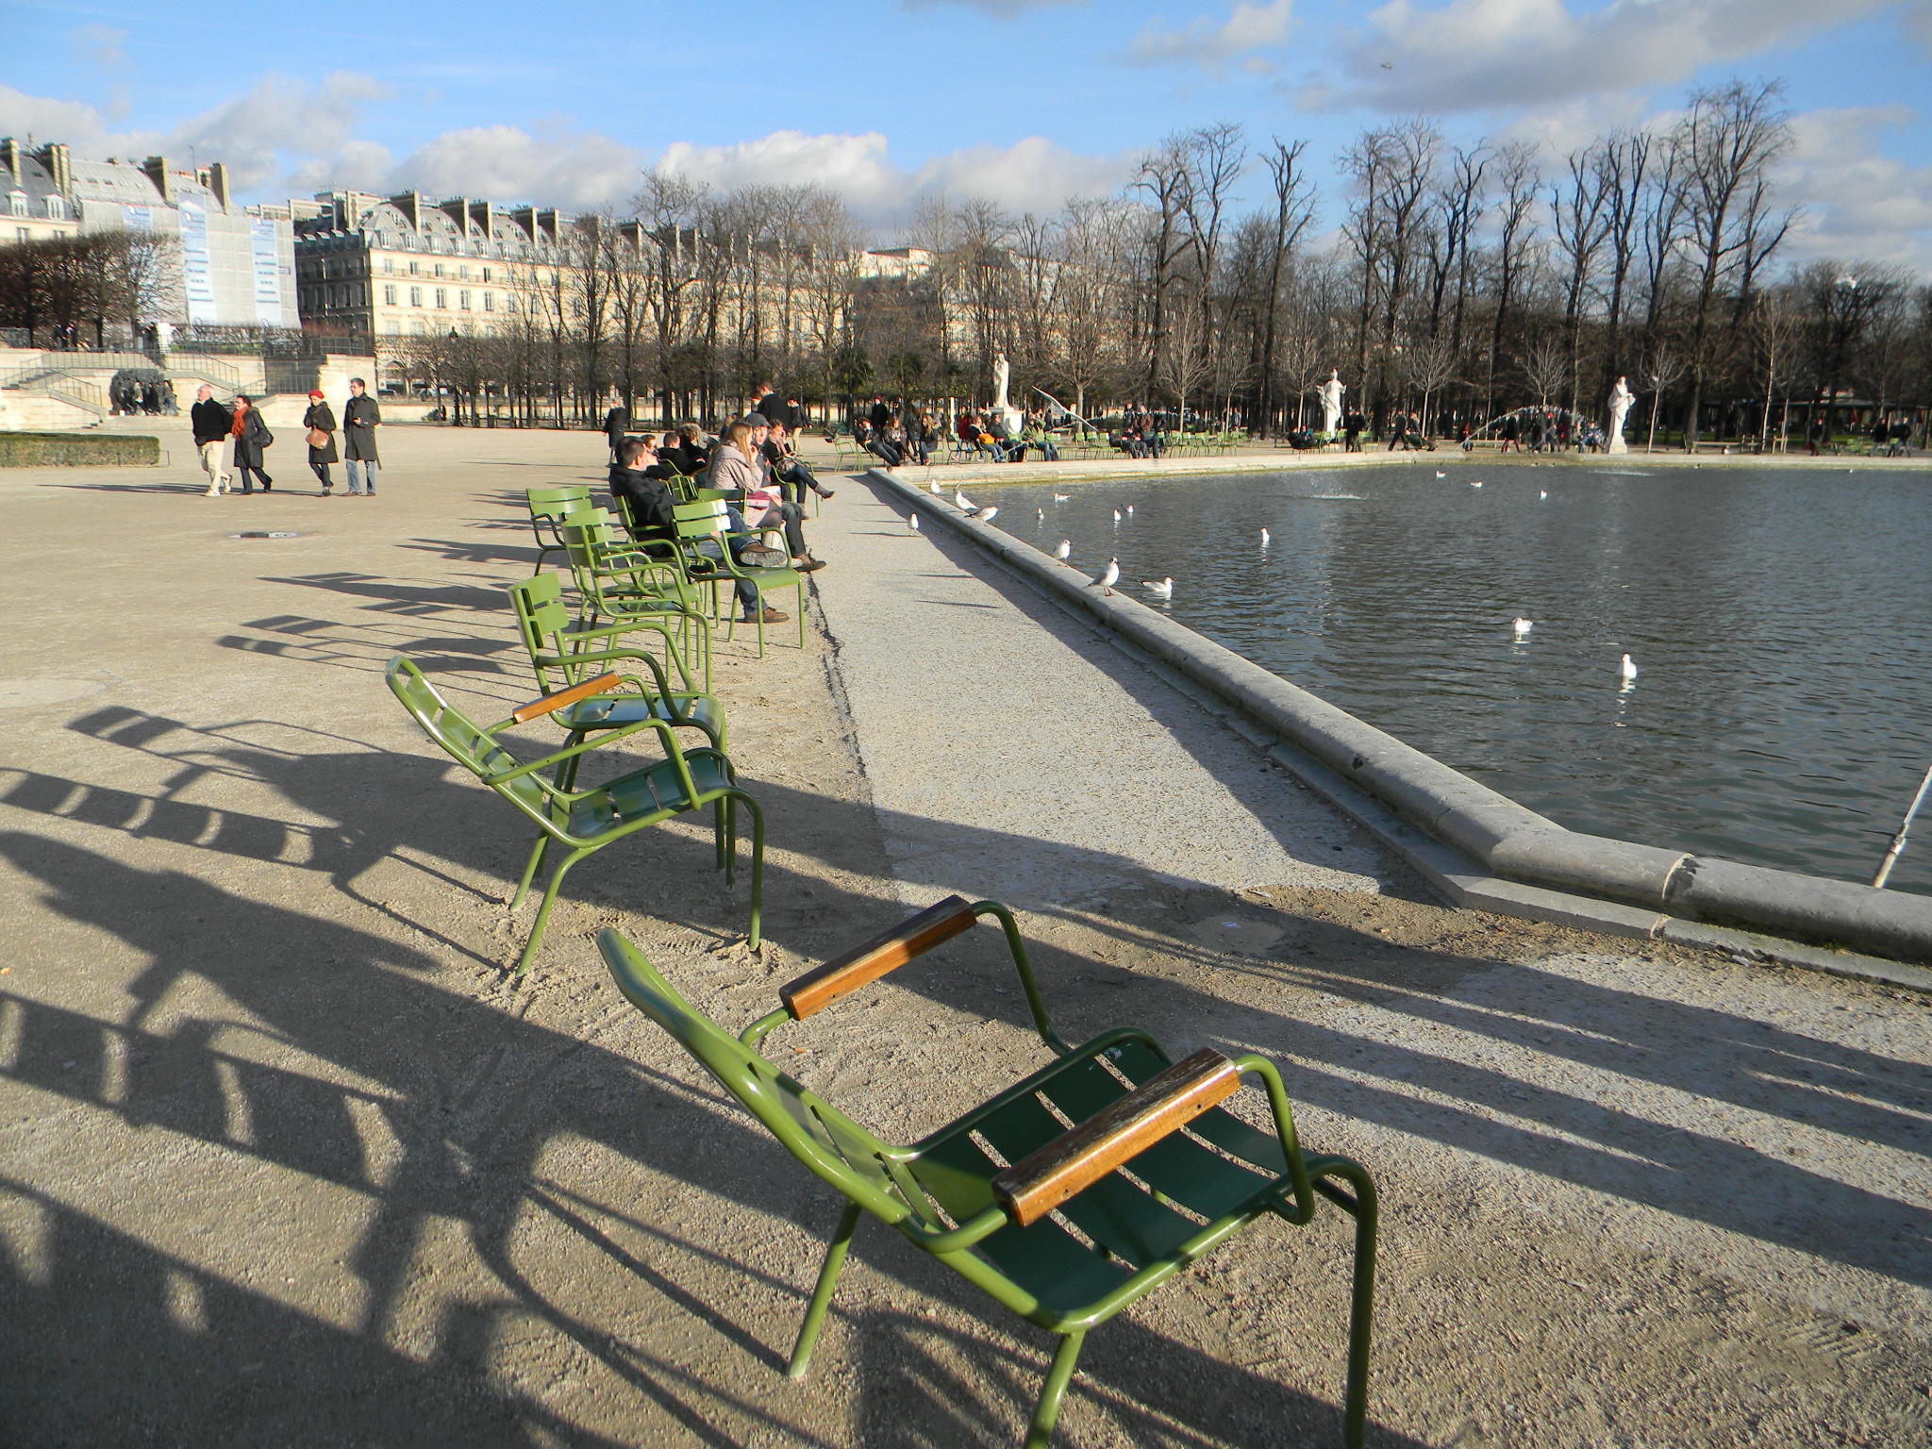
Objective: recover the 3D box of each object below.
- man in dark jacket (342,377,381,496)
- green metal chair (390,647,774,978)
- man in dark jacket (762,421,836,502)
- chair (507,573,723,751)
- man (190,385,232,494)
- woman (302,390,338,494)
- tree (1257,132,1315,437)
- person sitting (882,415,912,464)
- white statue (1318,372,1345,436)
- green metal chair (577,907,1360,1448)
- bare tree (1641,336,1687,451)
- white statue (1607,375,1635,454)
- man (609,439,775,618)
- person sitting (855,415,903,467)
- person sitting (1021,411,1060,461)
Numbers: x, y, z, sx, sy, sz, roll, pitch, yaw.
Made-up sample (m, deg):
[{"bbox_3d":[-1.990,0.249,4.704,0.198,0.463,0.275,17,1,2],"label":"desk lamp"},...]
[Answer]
[{"bbox_3d":[-9.086,-4.303,23.494,0.550,1.780,0.420,5,12,20],"label":"man in dark jacket"},{"bbox_3d":[-1.045,0.199,4.249,0.930,0.760,0.660,-3,12,-15],"label":"green metal chair"},{"bbox_3d":[-2.237,-3.340,20.645,0.920,1.280,0.550,7,13,31],"label":"man in dark jacket"},{"bbox_3d":[-1.061,-0.019,5.034,0.610,0.880,0.650,0,11,-5],"label":"chair"},{"bbox_3d":[-11.940,-4.470,24.703,0.520,1.740,0.520,-10,15,-43],"label":"man"},{"bbox_3d":[-10.316,-4.451,24.910,0.480,1.650,0.430,8,13,33],"label":"woman"},{"bbox_3d":[17.878,-24.813,88.784,3.400,17.000,3.400,1,11,0],"label":"tree"},{"bbox_3d":[-1.808,-7.483,41.139,0.800,1.260,0.550,10,15,39],"label":"person sitting"},{"bbox_3d":[14.692,-12.721,62.724,1.050,3.050,0.800,1,11,2],"label":"white statue"},{"bbox_3d":[0.036,0.659,2.220,0.959,0.789,0.710,-5,13,-28],"label":"green metal chair"},{"bbox_3d":[30.486,-14.503,68.380,2.300,5.300,2.300,1,11,0],"label":"bare tree"},{"bbox_3d":[25.468,-12.016,60.824,1.000,3.100,0.850,1,11,2],"label":"white statue"},{"bbox_3d":[-1.856,-1.334,10.704,1.120,1.270,0.580,-2,12,-14],"label":"man"},{"bbox_3d":[-2.068,-6.701,37.616,1.100,1.250,0.550,9,14,37],"label":"person sitting"},{"bbox_3d":[2.172,-8.138,44.564,0.850,1.320,0.600,10,14,37],"label":"person sitting"}]

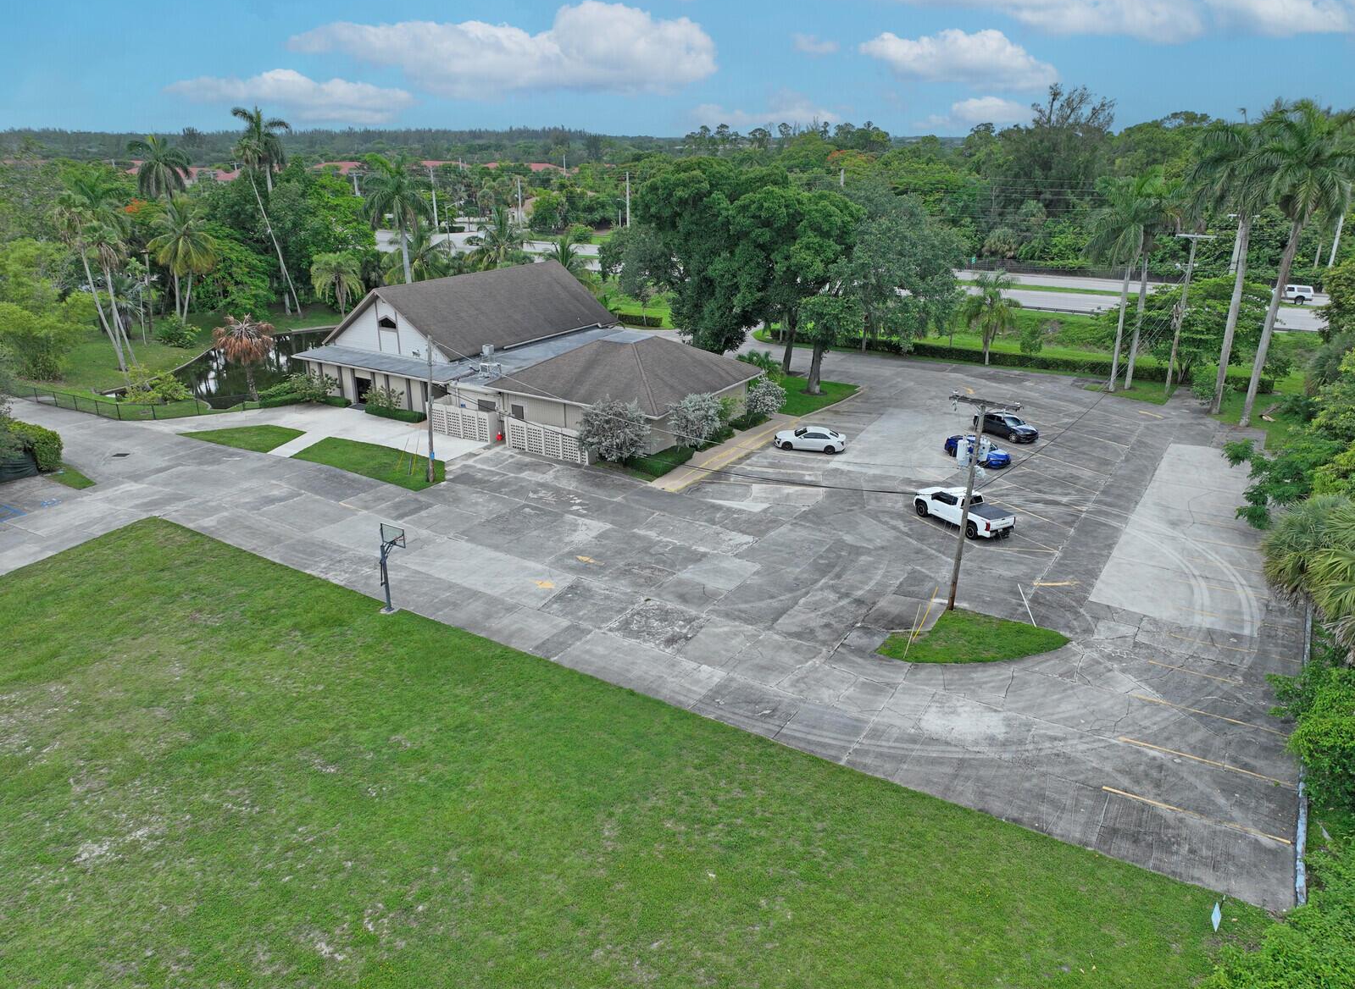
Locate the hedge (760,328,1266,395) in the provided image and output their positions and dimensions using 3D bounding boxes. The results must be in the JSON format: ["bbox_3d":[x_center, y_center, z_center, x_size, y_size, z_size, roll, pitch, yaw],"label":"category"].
[{"bbox_3d":[29.387,-12.519,85.929,44.300,1.150,1.300,11,24,27],"label":"hedge"}]

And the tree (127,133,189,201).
[{"bbox_3d":[-57.206,-29.175,103.494,7.000,19.605,7.000,-11,24,-26],"label":"tree"}]

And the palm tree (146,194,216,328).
[{"bbox_3d":[-54.000,-25.414,102.487,7.300,13.400,7.000,-10,23,-25],"label":"palm tree"}]

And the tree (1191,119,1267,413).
[{"bbox_3d":[39.300,-15.812,67.187,6.200,20.700,6.000,12,24,28],"label":"tree"}]

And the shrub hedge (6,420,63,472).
[{"bbox_3d":[-44.539,-3.349,64.126,5.400,2.150,1.800,11,23,26],"label":"shrub hedge"}]

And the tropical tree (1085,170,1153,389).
[{"bbox_3d":[35.495,-16.627,75.300,5.600,17.080,5.600,10,23,23],"label":"tropical tree"}]

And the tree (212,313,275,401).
[{"bbox_3d":[-35.510,-10.977,77.392,5.100,6.900,5.100,0,21,0],"label":"tree"}]

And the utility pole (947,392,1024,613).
[{"bbox_3d":[12.848,0.443,41.176,3.150,9.630,1.100,14,25,32],"label":"utility pole"}]

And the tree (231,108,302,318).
[{"bbox_3d":[-45.600,-31.179,105.099,6.700,22.300,6.500,-8,23,-21],"label":"tree"}]

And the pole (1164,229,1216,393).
[{"bbox_3d":[40.456,-14.393,75.423,2.800,12.855,0.800,10,23,24],"label":"pole"}]

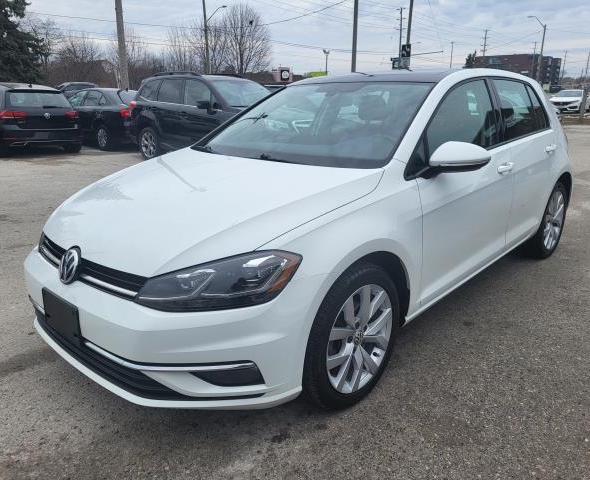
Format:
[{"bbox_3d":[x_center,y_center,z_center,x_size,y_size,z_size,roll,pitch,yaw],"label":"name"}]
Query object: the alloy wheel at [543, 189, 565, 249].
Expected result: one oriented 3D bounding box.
[{"bbox_3d":[2.025,-0.175,3.943,0.190,0.480,0.480,15,23,41],"label":"alloy wheel"}]

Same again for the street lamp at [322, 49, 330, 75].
[{"bbox_3d":[4.964,-26.255,77.210,1.100,8.400,0.450,0,17,4],"label":"street lamp"}]

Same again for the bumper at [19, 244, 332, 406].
[{"bbox_3d":[-0.735,0.280,2.162,1.770,0.560,0.575,15,23,41],"label":"bumper"}]

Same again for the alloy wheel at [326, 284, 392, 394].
[{"bbox_3d":[0.229,0.407,2.097,0.190,0.478,0.478,14,22,41],"label":"alloy wheel"}]

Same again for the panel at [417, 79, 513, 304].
[{"bbox_3d":[0.889,-0.331,2.613,0.250,1.070,1.180,15,23,41],"label":"panel"}]

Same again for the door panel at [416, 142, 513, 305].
[{"bbox_3d":[0.924,-0.140,2.639,0.160,0.690,1.180,15,23,41],"label":"door panel"}]

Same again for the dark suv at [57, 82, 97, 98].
[{"bbox_3d":[-11.087,-7.289,24.618,4.600,1.460,1.820,-14,21,-38],"label":"dark suv"}]

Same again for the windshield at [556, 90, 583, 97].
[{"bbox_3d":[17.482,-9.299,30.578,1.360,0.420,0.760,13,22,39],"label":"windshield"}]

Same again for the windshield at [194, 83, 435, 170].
[{"bbox_3d":[0.079,-0.706,2.772,1.430,0.140,0.860,14,51,42],"label":"windshield"}]

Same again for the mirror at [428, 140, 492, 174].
[{"bbox_3d":[0.758,-0.391,2.245,0.240,0.155,0.180,14,22,42],"label":"mirror"}]

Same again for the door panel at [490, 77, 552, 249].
[{"bbox_3d":[1.548,-0.549,3.284,0.250,1.060,0.930,15,23,41],"label":"door panel"}]

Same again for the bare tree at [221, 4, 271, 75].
[{"bbox_3d":[-4.826,-17.069,44.967,4.900,8.900,4.900,-2,17,-5],"label":"bare tree"}]

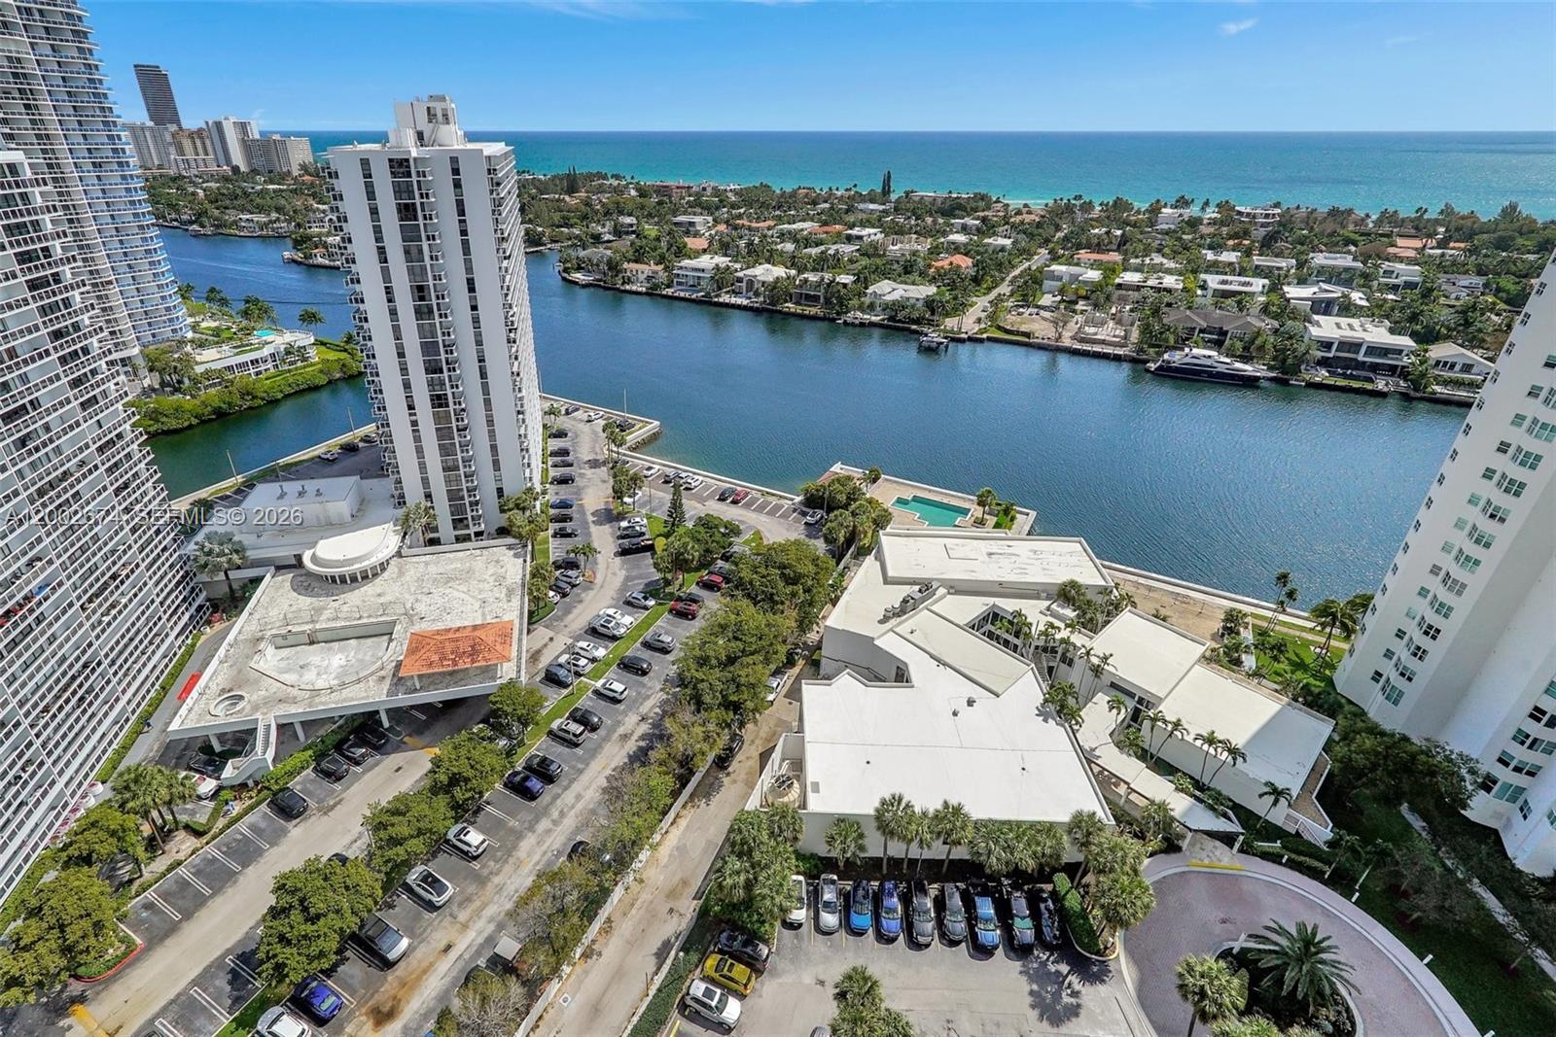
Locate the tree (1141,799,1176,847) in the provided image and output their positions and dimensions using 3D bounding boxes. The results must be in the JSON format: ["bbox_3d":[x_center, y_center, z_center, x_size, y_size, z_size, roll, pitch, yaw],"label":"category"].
[{"bbox_3d":[37.200,30.400,68.300,3.400,6.000,3.400,0,29,0],"label":"tree"}]

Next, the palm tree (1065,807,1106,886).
[{"bbox_3d":[27.570,30.686,63.111,3.800,9.600,3.800,0,29,0],"label":"palm tree"}]

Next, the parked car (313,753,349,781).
[{"bbox_3d":[-49.600,27.563,76.913,4.500,1.500,1.840,14,32,24],"label":"parked car"}]

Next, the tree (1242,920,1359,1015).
[{"bbox_3d":[43.400,36.373,57.085,8.200,5.600,8.200,0,29,0],"label":"tree"}]

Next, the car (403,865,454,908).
[{"bbox_3d":[-32.700,34.290,64.863,4.850,1.600,1.920,15,33,25],"label":"car"}]

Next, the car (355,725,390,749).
[{"bbox_3d":[-46.311,24.620,78.803,4.650,1.550,1.850,15,33,25],"label":"car"}]

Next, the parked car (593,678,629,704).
[{"bbox_3d":[-20.574,20.952,85.185,4.750,1.650,1.900,15,33,25],"label":"parked car"}]

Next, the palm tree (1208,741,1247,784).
[{"bbox_3d":[49.712,27.346,76.891,3.200,6.800,3.200,0,29,0],"label":"palm tree"}]

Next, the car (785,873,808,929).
[{"bbox_3d":[1.788,36.287,65.623,1.820,1.500,4.500,1,29,3],"label":"car"}]

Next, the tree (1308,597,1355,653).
[{"bbox_3d":[74.700,14.700,93.200,5.500,8.900,5.500,0,29,0],"label":"tree"}]

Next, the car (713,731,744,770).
[{"bbox_3d":[-5.465,25.632,77.012,1.870,1.550,4.750,15,33,24],"label":"car"}]

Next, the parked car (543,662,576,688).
[{"bbox_3d":[-28.400,20.330,89.710,4.300,1.550,1.810,15,33,24],"label":"parked car"}]

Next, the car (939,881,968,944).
[{"bbox_3d":[16.130,35.820,62.980,1.900,1.650,4.680,3,30,5],"label":"car"}]

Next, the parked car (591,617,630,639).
[{"bbox_3d":[-25.192,16.374,103.460,5.200,1.800,1.930,13,32,22],"label":"parked car"}]

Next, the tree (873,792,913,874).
[{"bbox_3d":[10.000,29.002,62.473,3.500,10.000,3.500,0,29,0],"label":"tree"}]

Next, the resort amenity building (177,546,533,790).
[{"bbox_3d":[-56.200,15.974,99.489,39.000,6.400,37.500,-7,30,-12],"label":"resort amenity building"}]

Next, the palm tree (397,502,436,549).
[{"bbox_3d":[-59.400,1.800,115.400,5.600,9.300,5.600,0,29,0],"label":"palm tree"}]

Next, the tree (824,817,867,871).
[{"bbox_3d":[6.300,31.600,66.000,3.800,6.100,3.800,0,29,0],"label":"tree"}]

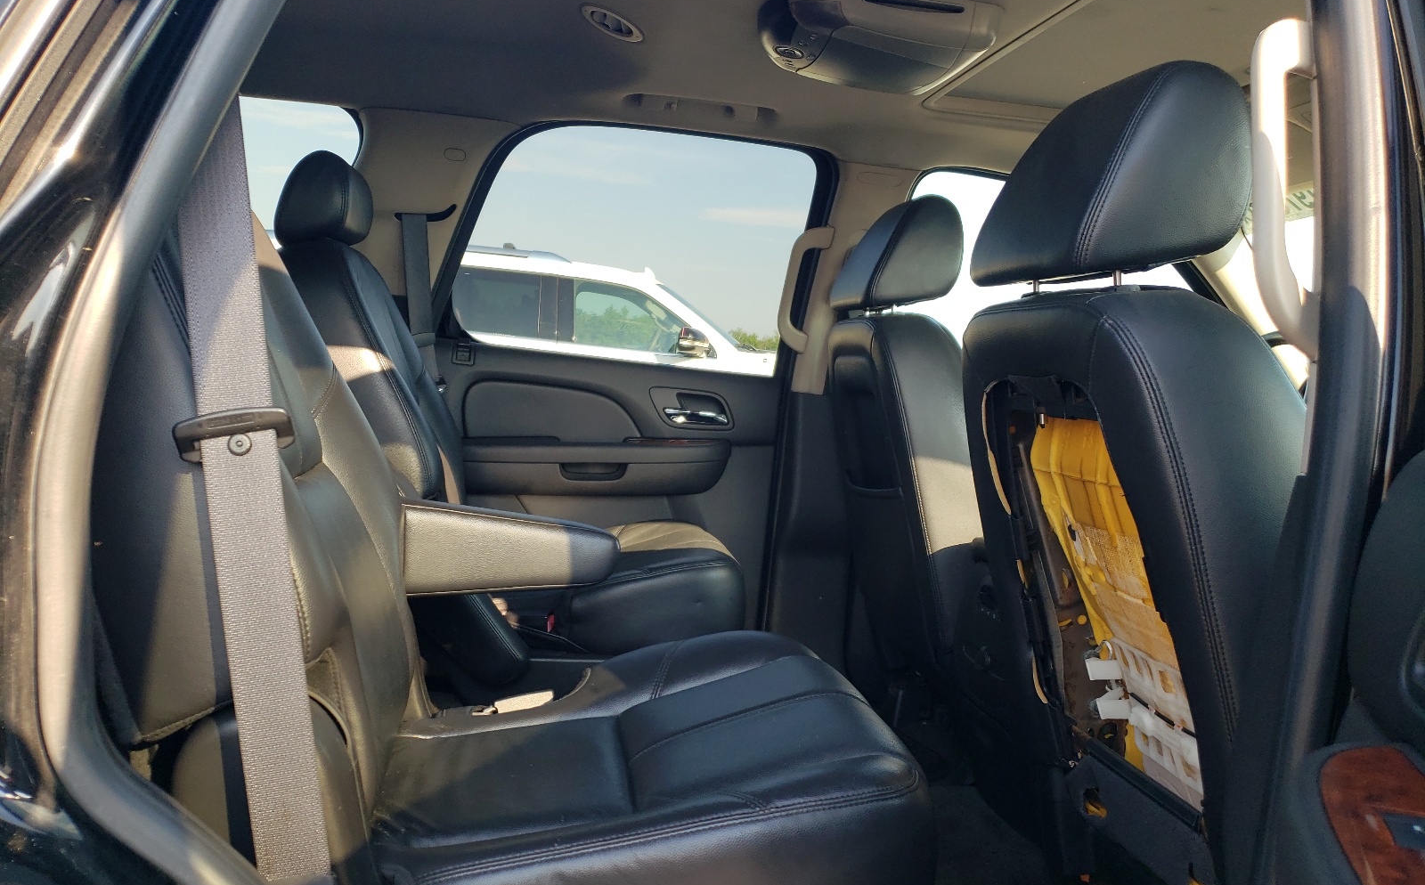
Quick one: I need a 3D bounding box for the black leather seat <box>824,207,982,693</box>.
[{"bbox_3d":[0.622,0.049,2.112,0.800,1.000,0.550,4,5,-10],"label":"black leather seat"}]

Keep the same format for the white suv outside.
[{"bbox_3d":[-1.151,-0.467,8.419,5.250,1.900,2.030,4,5,-10],"label":"white suv outside"}]

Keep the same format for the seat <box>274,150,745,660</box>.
[{"bbox_3d":[-0.358,-0.007,1.976,0.850,0.950,0.540,4,5,-10],"label":"seat"}]

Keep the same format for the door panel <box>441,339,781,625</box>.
[{"bbox_3d":[-0.236,0.126,2.396,0.770,0.650,0.120,4,5,-10],"label":"door panel"}]

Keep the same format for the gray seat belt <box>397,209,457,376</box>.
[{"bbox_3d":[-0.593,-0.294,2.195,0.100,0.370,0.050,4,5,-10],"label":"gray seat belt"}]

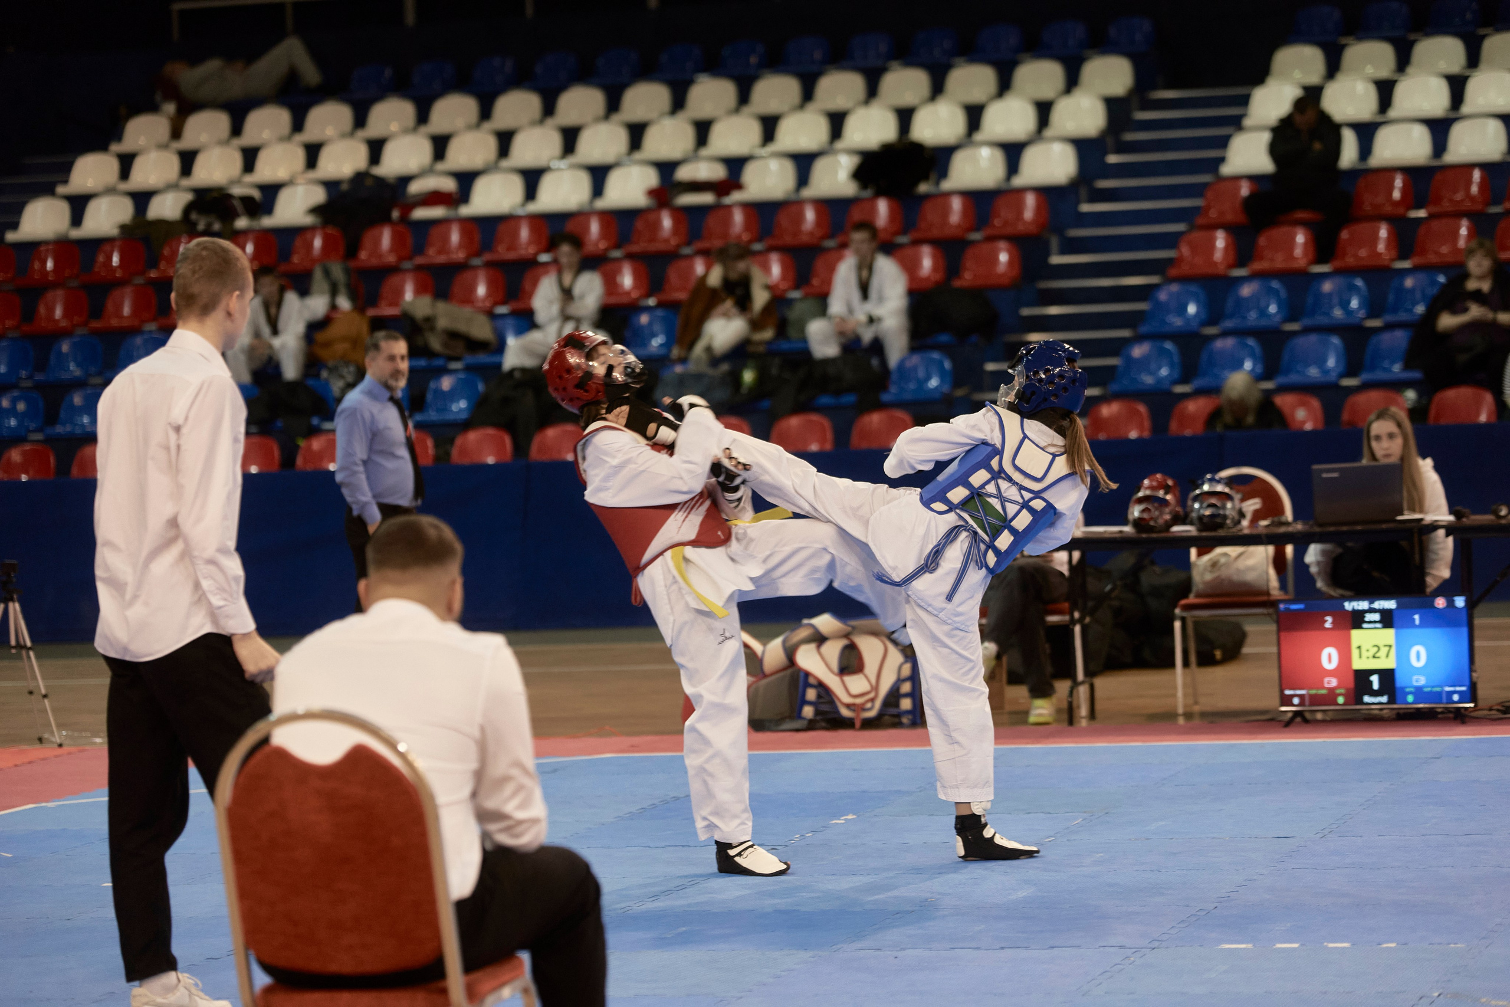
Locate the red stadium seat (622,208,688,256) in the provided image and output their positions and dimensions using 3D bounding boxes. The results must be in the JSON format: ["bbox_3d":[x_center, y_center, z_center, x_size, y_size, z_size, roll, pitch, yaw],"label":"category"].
[{"bbox_3d":[-0.636,-1.729,32.092,0.400,0.295,0.380,-2,2,18],"label":"red stadium seat"}]

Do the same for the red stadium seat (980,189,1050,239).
[{"bbox_3d":[1.766,-1.958,34.076,0.390,0.320,0.372,-2,2,16],"label":"red stadium seat"}]

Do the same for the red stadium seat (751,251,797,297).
[{"bbox_3d":[0.048,-1.381,30.614,0.365,0.295,0.350,-2,2,16],"label":"red stadium seat"}]

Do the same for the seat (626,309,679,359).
[{"bbox_3d":[-0.744,-1.099,32.685,0.390,0.320,0.372,-2,2,16],"label":"seat"}]

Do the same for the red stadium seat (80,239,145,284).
[{"bbox_3d":[-4.241,-1.598,33.288,0.400,0.295,0.380,-2,2,18],"label":"red stadium seat"}]

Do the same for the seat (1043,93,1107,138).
[{"bbox_3d":[2.097,-2.538,32.961,0.365,0.295,0.350,-2,2,16],"label":"seat"}]

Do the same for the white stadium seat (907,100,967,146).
[{"bbox_3d":[1.174,-2.476,33.088,0.390,0.290,0.380,-2,2,16],"label":"white stadium seat"}]

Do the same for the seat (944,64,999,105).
[{"bbox_3d":[1.474,-2.916,35.016,0.400,0.300,0.360,-2,2,18],"label":"seat"}]

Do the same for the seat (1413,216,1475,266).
[{"bbox_3d":[4.026,-1.517,29.457,0.365,0.295,0.350,-2,2,16],"label":"seat"}]

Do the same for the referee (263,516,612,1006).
[{"bbox_3d":[-0.532,0.654,9.237,0.560,1.280,0.820,-2,2,13],"label":"referee"}]

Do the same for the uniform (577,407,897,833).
[{"bbox_3d":[-0.043,0.354,14.749,0.900,1.250,0.550,-2,2,18],"label":"uniform"}]

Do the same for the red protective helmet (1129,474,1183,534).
[{"bbox_3d":[1.580,0.000,19.850,0.205,0.240,0.265,-2,2,26],"label":"red protective helmet"}]

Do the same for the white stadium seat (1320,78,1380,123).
[{"bbox_3d":[3.825,-2.597,32.458,0.365,0.295,0.350,-2,2,16],"label":"white stadium seat"}]

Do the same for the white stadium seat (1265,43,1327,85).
[{"bbox_3d":[3.680,-2.988,34.310,0.400,0.300,0.360,-2,2,18],"label":"white stadium seat"}]

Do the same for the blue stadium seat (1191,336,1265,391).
[{"bbox_3d":[2.845,-0.843,30.187,0.410,0.330,0.400,-2,2,16],"label":"blue stadium seat"}]

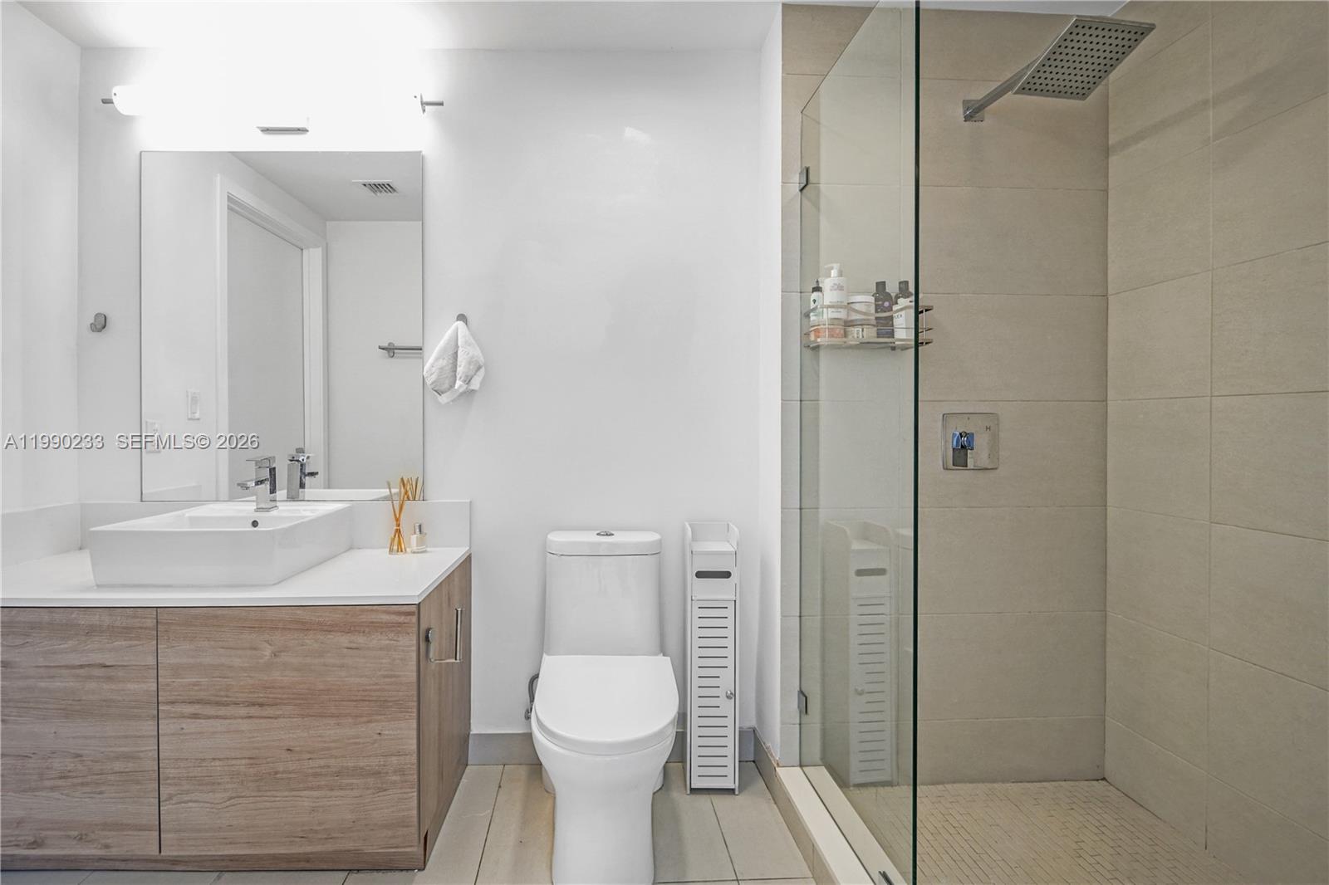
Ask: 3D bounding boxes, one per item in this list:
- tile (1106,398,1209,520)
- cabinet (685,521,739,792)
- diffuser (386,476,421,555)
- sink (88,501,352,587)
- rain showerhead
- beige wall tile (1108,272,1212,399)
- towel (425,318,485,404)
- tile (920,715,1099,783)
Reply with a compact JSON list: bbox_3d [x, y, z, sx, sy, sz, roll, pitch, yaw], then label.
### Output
[{"bbox_3d":[1.312,0.038,1.484,0.010,0.307,0.263,0,1,-9],"label":"tile"},{"bbox_3d":[0.142,0.650,1.715,0.157,0.787,0.155,0,1,-2],"label":"cabinet"},{"bbox_3d":[-0.812,0.225,1.695,0.070,0.237,0.066,0,1,-2],"label":"diffuser"},{"bbox_3d":[-1.203,0.275,1.562,0.460,0.142,0.390,0,1,-3],"label":"sink"},{"bbox_3d":[0.907,-0.893,1.360,0.190,0.180,0.480,0,1,-4],"label":"rain showerhead"},{"bbox_3d":[1.315,-0.270,1.483,0.010,0.307,0.263,0,1,-9],"label":"beige wall tile"},{"bbox_3d":[-0.660,-0.251,1.735,0.187,0.262,0.075,0,1,-2],"label":"towel"},{"bbox_3d":[0.983,0.895,1.608,0.595,0.188,0.010,0,1,-2],"label":"tile"}]

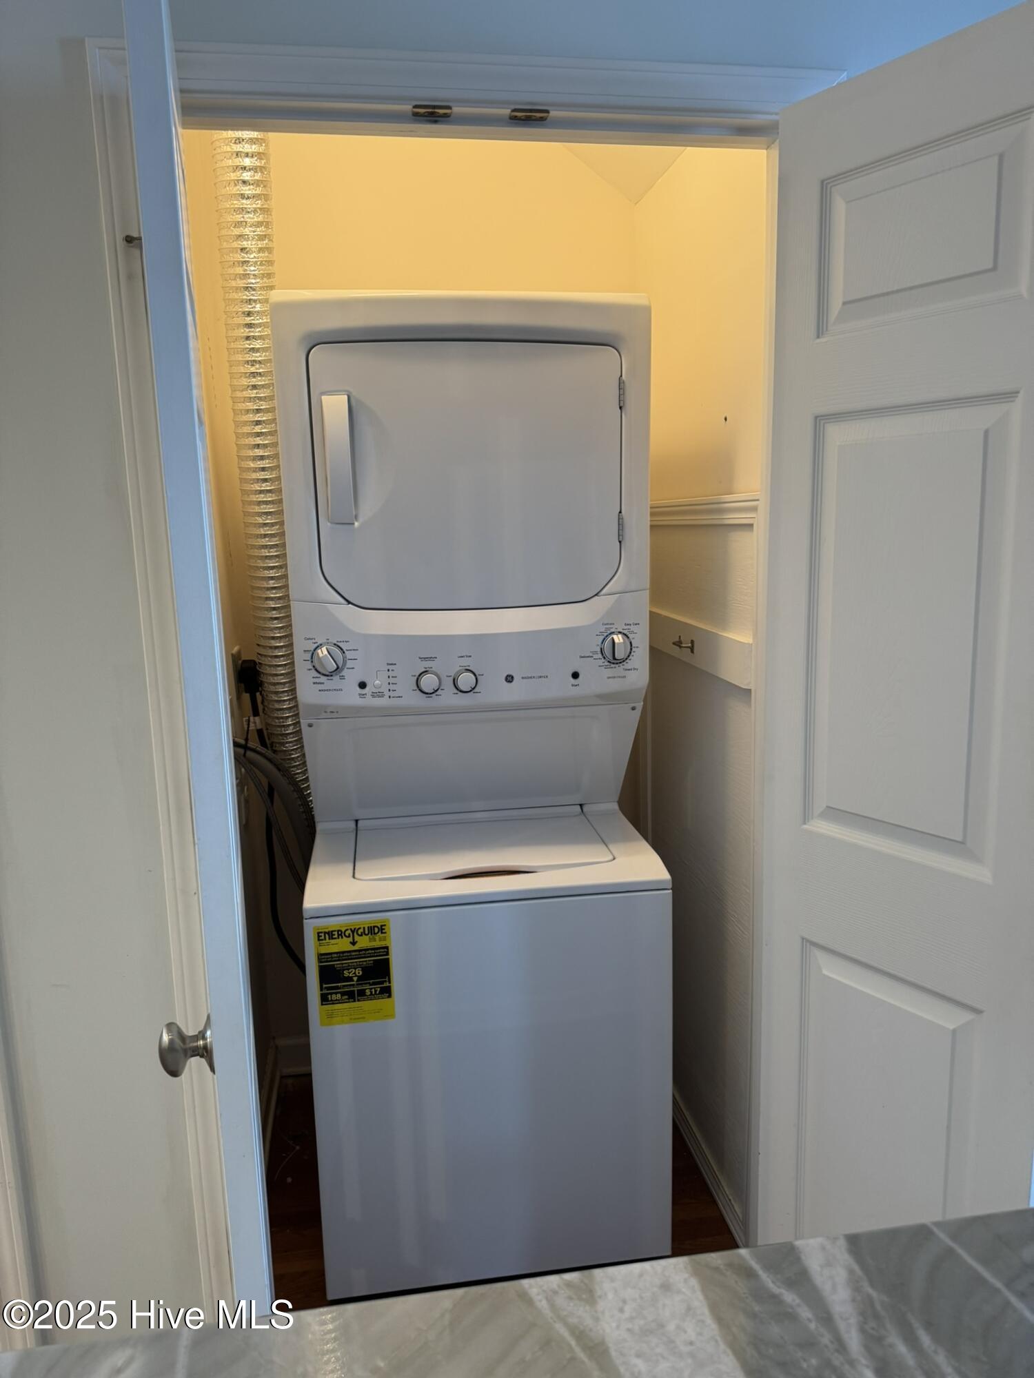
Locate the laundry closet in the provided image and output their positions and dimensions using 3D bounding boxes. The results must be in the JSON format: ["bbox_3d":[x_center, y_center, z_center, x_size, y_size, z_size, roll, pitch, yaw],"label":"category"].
[{"bbox_3d":[-0.096,0.094,2.033,0.980,2.100,0.960,-3,10,-8],"label":"laundry closet"}]

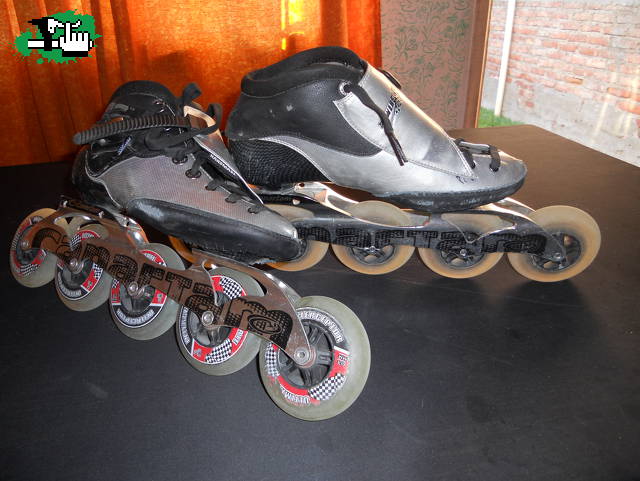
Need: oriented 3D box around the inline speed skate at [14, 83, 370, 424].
[{"bbox_3d":[-0.123,-0.026,0.429,0.418,0.227,0.110,14,-6,31],"label":"inline speed skate"}]

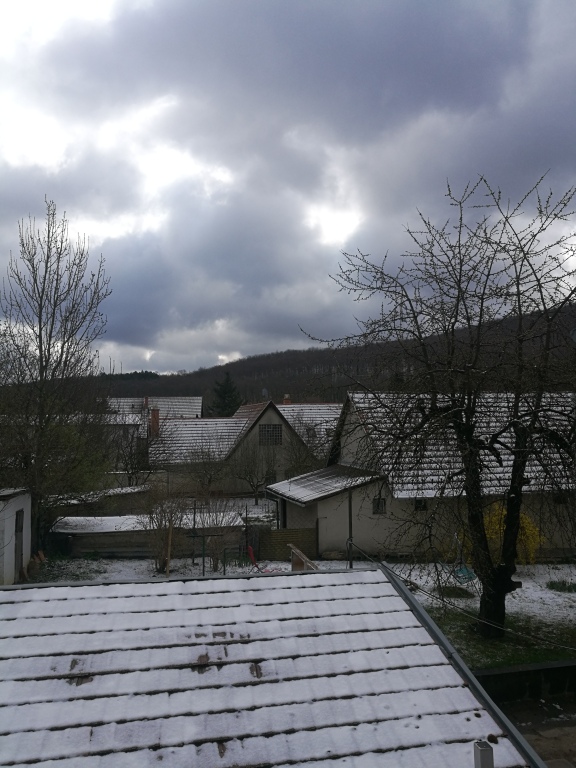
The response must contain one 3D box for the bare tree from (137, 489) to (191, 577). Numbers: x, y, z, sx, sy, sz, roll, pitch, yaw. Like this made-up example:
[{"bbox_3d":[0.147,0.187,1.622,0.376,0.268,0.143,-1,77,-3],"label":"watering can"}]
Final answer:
[{"bbox_3d":[-3.587,4.343,17.400,1.450,2.400,1.400,0,-2,-12],"label":"bare tree"}]

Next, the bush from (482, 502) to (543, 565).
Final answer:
[{"bbox_3d":[7.500,5.017,20.100,2.000,2.050,1.500,0,-2,-12],"label":"bush"}]

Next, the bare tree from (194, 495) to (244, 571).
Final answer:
[{"bbox_3d":[-2.083,4.418,17.700,1.450,2.150,1.400,0,-2,-12],"label":"bare tree"}]

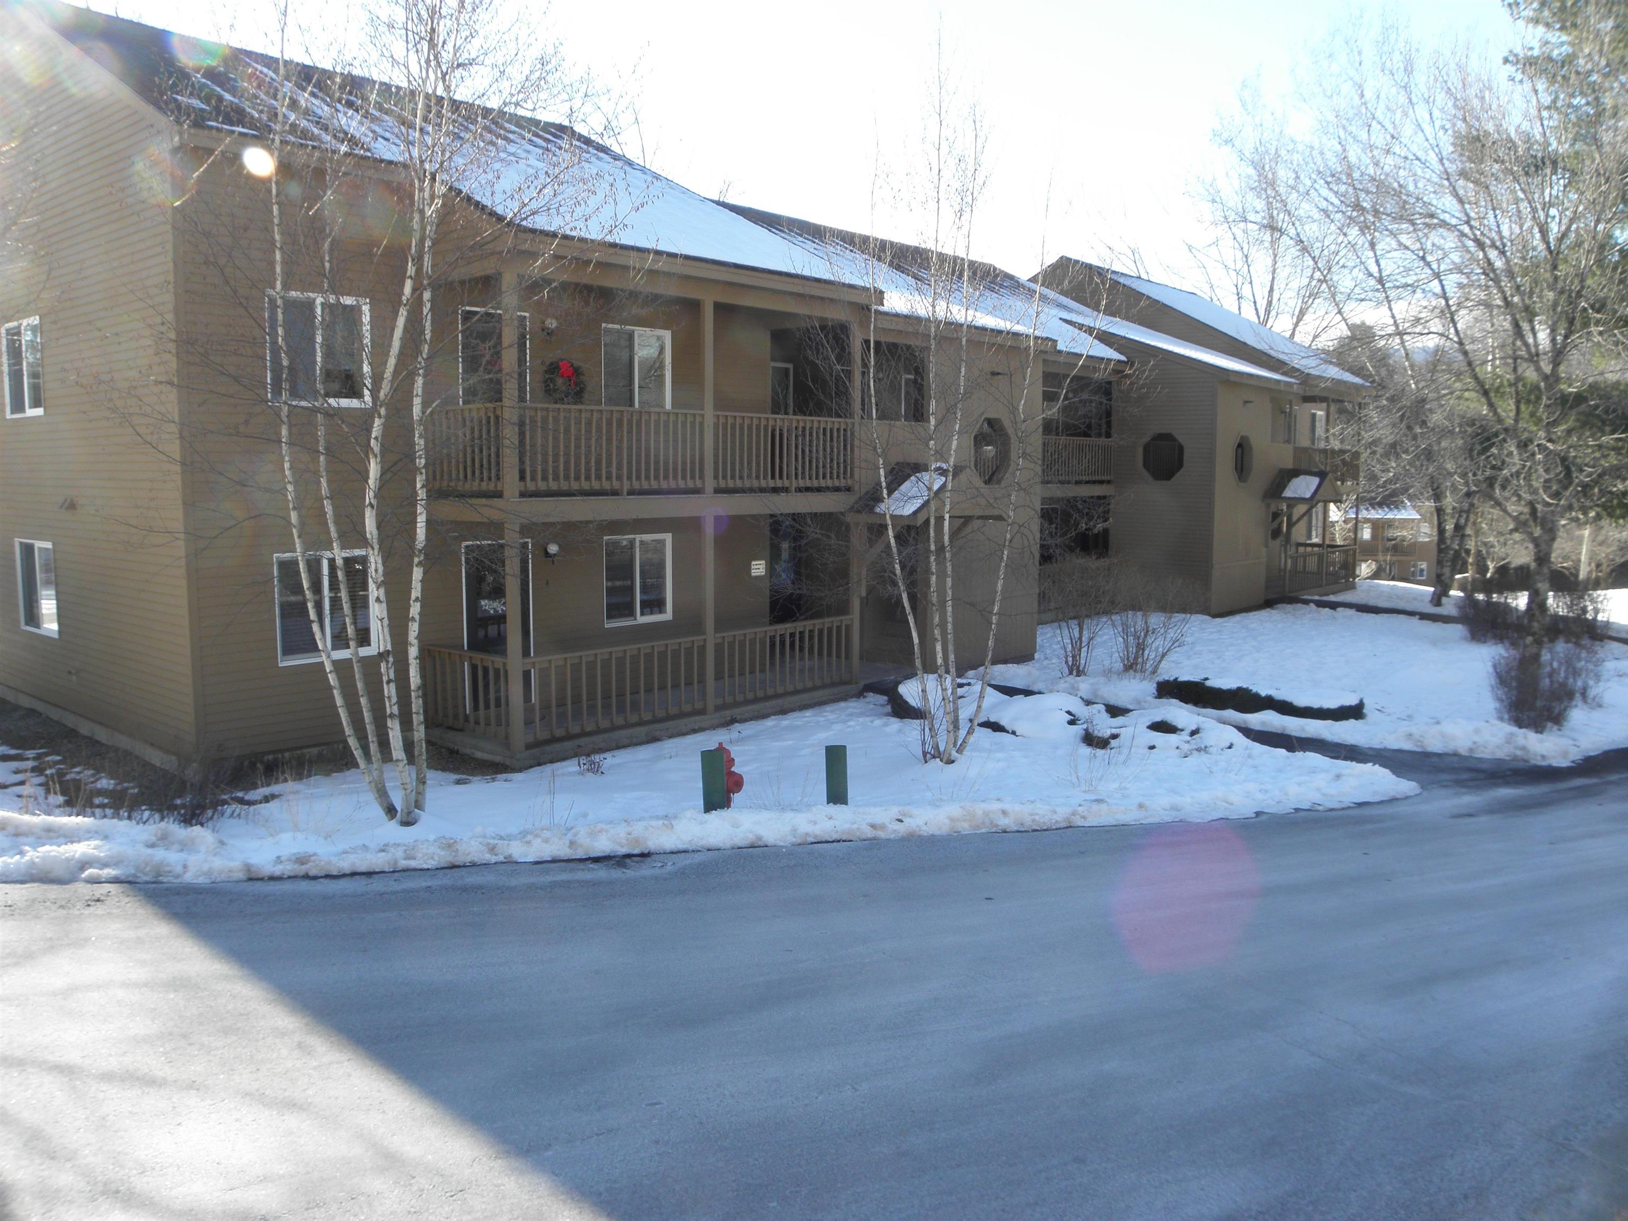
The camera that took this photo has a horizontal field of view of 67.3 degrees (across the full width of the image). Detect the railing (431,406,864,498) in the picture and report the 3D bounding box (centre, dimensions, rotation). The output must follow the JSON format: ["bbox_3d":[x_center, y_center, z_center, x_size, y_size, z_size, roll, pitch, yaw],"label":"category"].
[{"bbox_3d":[-1.934,-1.969,15.514,1.682,1.015,5.779,6,9,42],"label":"railing"}]

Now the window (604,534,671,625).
[{"bbox_3d":[-2.351,-0.413,16.548,0.100,1.194,1.176,6,9,42],"label":"window"}]

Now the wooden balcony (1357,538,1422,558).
[{"bbox_3d":[39.955,-4.299,86.652,5.400,1.250,1.600,-1,7,-7],"label":"wooden balcony"}]

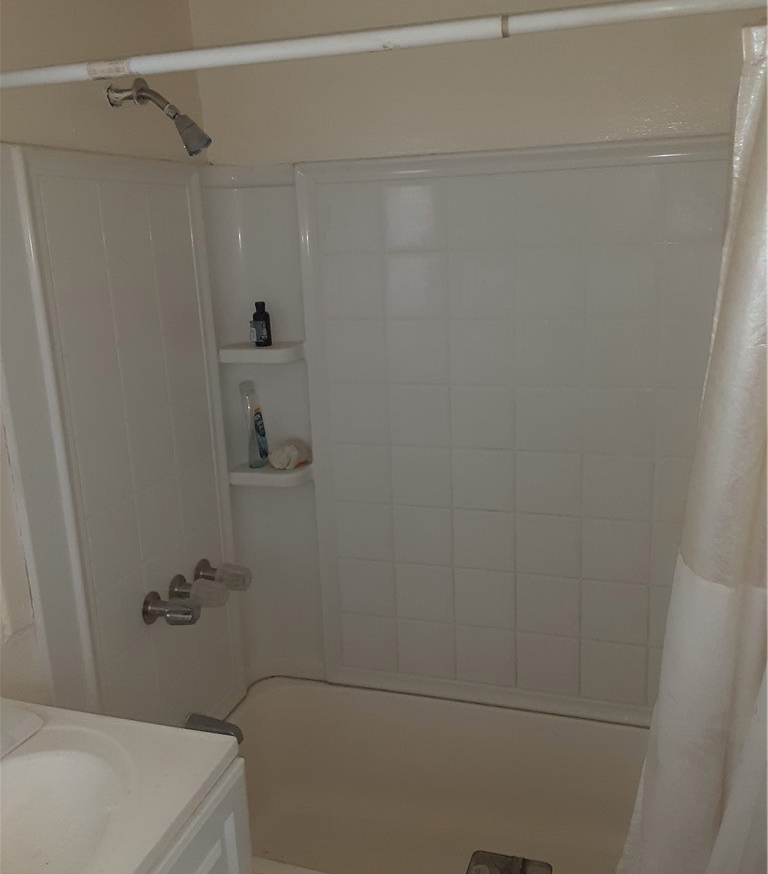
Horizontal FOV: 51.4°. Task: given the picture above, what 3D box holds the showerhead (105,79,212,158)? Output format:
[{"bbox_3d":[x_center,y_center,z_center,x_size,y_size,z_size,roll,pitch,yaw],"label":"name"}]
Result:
[{"bbox_3d":[-0.446,-0.634,1.588,0.225,0.156,0.062,2,13,19],"label":"showerhead"}]

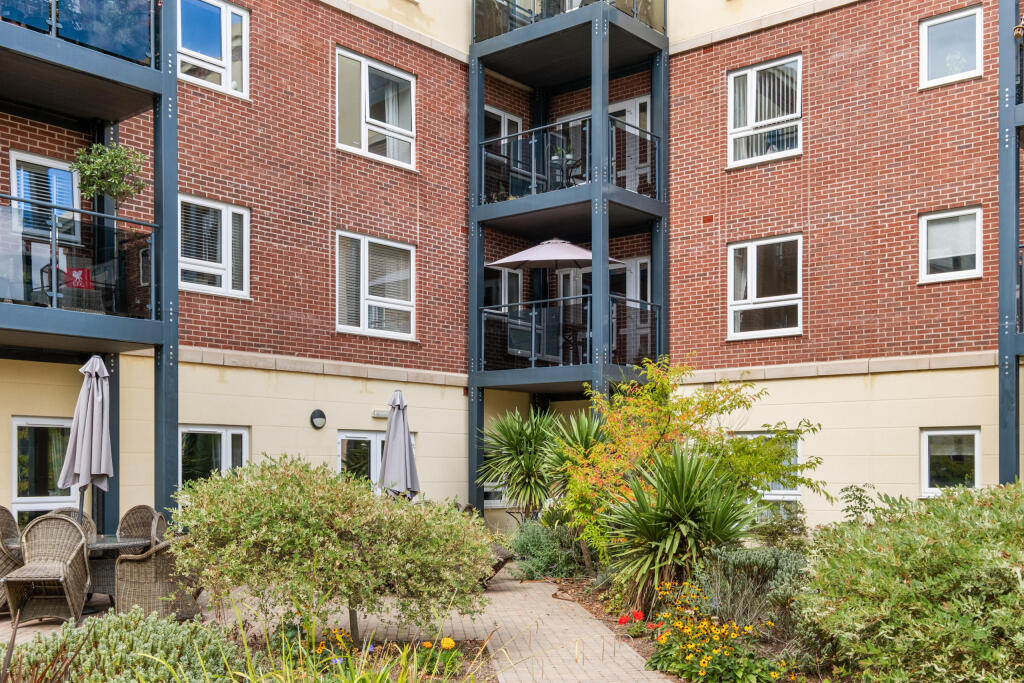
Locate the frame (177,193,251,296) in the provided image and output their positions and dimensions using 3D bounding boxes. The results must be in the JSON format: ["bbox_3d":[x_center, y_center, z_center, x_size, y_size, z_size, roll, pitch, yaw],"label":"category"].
[{"bbox_3d":[-4.170,-1.290,14.270,0.100,1.300,1.200,-3,-5,41],"label":"frame"}]

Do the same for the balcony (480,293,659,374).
[{"bbox_3d":[0.984,0.000,18.000,2.700,1.200,1.750,-3,-4,38],"label":"balcony"}]

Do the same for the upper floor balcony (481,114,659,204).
[{"bbox_3d":[1.020,-2.971,17.850,2.450,1.120,1.650,-3,-4,40],"label":"upper floor balcony"}]

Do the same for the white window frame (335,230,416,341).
[{"bbox_3d":[-2.180,-0.870,16.580,0.100,1.600,1.700,-3,-5,41],"label":"white window frame"}]

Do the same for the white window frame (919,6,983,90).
[{"bbox_3d":[6.400,-4.270,14.950,0.890,1.030,0.100,-3,-5,39],"label":"white window frame"}]

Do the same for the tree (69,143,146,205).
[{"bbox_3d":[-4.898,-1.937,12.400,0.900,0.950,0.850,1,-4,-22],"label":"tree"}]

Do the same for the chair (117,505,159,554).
[{"bbox_3d":[-4.500,2.550,12.350,0.620,1.000,0.650,0,-4,6],"label":"chair"}]

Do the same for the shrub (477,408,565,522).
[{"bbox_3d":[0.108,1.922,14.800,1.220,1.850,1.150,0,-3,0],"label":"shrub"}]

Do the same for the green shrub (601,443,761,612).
[{"bbox_3d":[1.771,1.943,10.700,1.550,1.680,1.450,0,-3,0],"label":"green shrub"}]

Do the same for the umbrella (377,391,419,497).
[{"bbox_3d":[-1.463,1.830,13.200,0.520,2.400,0.520,0,-3,0],"label":"umbrella"}]

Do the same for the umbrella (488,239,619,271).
[{"bbox_3d":[0.750,-0.670,17.700,2.400,2.250,2.400,-3,-5,39],"label":"umbrella"}]

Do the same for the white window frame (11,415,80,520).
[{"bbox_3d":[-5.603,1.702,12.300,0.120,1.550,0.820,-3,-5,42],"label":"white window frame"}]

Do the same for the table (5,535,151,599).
[{"bbox_3d":[-4.378,2.396,10.440,1.520,0.740,1.500,0,-3,0],"label":"table"}]

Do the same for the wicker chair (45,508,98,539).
[{"bbox_3d":[-4.968,2.391,11.550,0.600,0.950,0.650,2,-4,-25],"label":"wicker chair"}]

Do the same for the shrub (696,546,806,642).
[{"bbox_3d":[2.300,2.360,9.800,1.100,0.820,1.000,-1,-4,11],"label":"shrub"}]

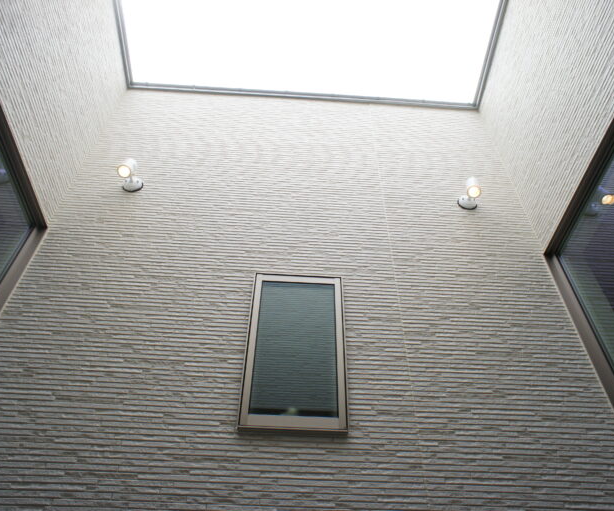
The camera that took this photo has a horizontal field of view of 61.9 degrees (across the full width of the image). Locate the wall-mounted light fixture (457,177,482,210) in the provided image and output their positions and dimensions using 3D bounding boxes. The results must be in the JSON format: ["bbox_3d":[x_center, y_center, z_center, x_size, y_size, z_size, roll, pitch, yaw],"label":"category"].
[{"bbox_3d":[0.915,-0.350,2.848,0.116,0.143,0.174,3,-46,-1],"label":"wall-mounted light fixture"}]

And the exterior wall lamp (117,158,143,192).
[{"bbox_3d":[-0.969,-0.442,2.792,0.116,0.146,0.186,3,-46,-1],"label":"exterior wall lamp"}]

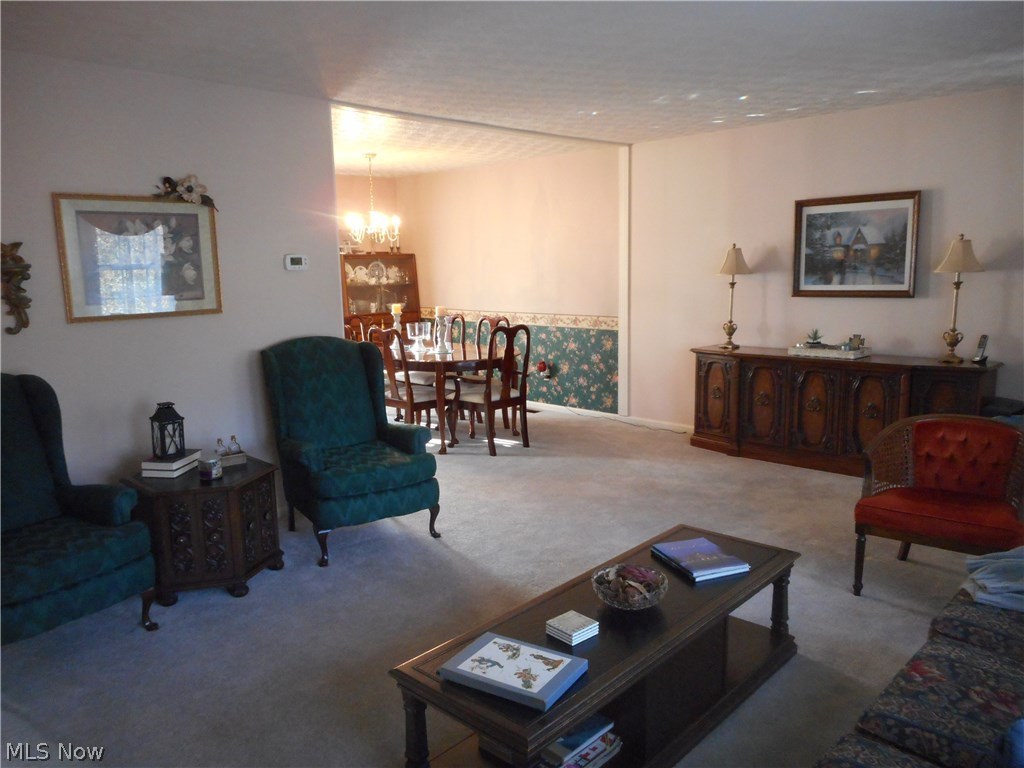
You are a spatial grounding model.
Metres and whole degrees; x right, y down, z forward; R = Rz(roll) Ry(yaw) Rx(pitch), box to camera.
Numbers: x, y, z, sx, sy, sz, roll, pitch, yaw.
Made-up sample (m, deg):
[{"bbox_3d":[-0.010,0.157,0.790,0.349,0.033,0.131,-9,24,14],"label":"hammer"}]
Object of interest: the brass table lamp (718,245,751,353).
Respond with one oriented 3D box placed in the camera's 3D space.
[{"bbox_3d":[1.740,-0.686,5.807,0.200,0.819,0.200,8,13,44],"label":"brass table lamp"}]

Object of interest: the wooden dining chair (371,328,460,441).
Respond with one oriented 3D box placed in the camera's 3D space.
[{"bbox_3d":[-0.811,0.015,6.067,0.512,0.998,0.604,8,13,44],"label":"wooden dining chair"}]

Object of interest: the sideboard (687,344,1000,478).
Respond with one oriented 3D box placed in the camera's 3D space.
[{"bbox_3d":[2.229,0.190,5.253,1.980,0.770,0.500,8,13,42],"label":"sideboard"}]

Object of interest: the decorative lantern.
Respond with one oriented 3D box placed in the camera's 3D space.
[{"bbox_3d":[-1.701,0.221,3.646,0.122,0.260,0.122,-10,13,-42],"label":"decorative lantern"}]

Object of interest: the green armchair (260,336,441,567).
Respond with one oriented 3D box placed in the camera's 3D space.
[{"bbox_3d":[-0.884,0.301,4.075,0.737,1.091,0.794,-7,11,-33],"label":"green armchair"}]

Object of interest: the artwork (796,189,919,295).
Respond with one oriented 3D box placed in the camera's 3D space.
[{"bbox_3d":[2.476,-0.998,5.394,0.870,0.722,0.036,8,13,44],"label":"artwork"}]

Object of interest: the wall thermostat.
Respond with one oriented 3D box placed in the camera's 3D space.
[{"bbox_3d":[-1.234,-0.699,4.270,0.033,0.094,0.152,8,14,43],"label":"wall thermostat"}]

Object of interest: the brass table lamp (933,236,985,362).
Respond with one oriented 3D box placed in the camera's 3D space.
[{"bbox_3d":[2.817,-0.524,4.682,0.270,0.800,0.270,8,14,43],"label":"brass table lamp"}]

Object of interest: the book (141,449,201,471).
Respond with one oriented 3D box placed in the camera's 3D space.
[{"bbox_3d":[-1.675,0.368,3.658,0.175,0.037,0.250,0,10,7],"label":"book"}]

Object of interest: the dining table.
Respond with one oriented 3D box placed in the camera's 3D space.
[{"bbox_3d":[-0.747,0.058,6.567,1.905,0.748,1.126,8,13,44],"label":"dining table"}]

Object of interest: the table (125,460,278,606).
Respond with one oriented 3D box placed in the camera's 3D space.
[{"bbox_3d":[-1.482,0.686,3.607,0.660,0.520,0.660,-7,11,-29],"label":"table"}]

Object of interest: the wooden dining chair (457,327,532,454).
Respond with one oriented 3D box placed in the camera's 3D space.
[{"bbox_3d":[-0.170,0.018,5.981,0.625,0.998,0.584,8,13,44],"label":"wooden dining chair"}]

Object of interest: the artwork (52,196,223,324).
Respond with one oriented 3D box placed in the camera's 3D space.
[{"bbox_3d":[-1.966,-0.671,3.951,0.031,0.625,0.799,8,13,44],"label":"artwork"}]

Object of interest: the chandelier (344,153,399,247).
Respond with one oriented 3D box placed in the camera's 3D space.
[{"bbox_3d":[-1.267,-1.667,6.709,0.510,0.790,0.510,-1,10,0],"label":"chandelier"}]

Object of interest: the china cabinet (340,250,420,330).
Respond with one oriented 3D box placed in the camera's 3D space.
[{"bbox_3d":[-1.617,-0.725,8.773,0.461,1.597,1.044,8,13,44],"label":"china cabinet"}]

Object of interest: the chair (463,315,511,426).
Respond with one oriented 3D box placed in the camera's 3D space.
[{"bbox_3d":[-0.323,-0.080,6.503,0.500,0.990,0.560,8,14,43],"label":"chair"}]

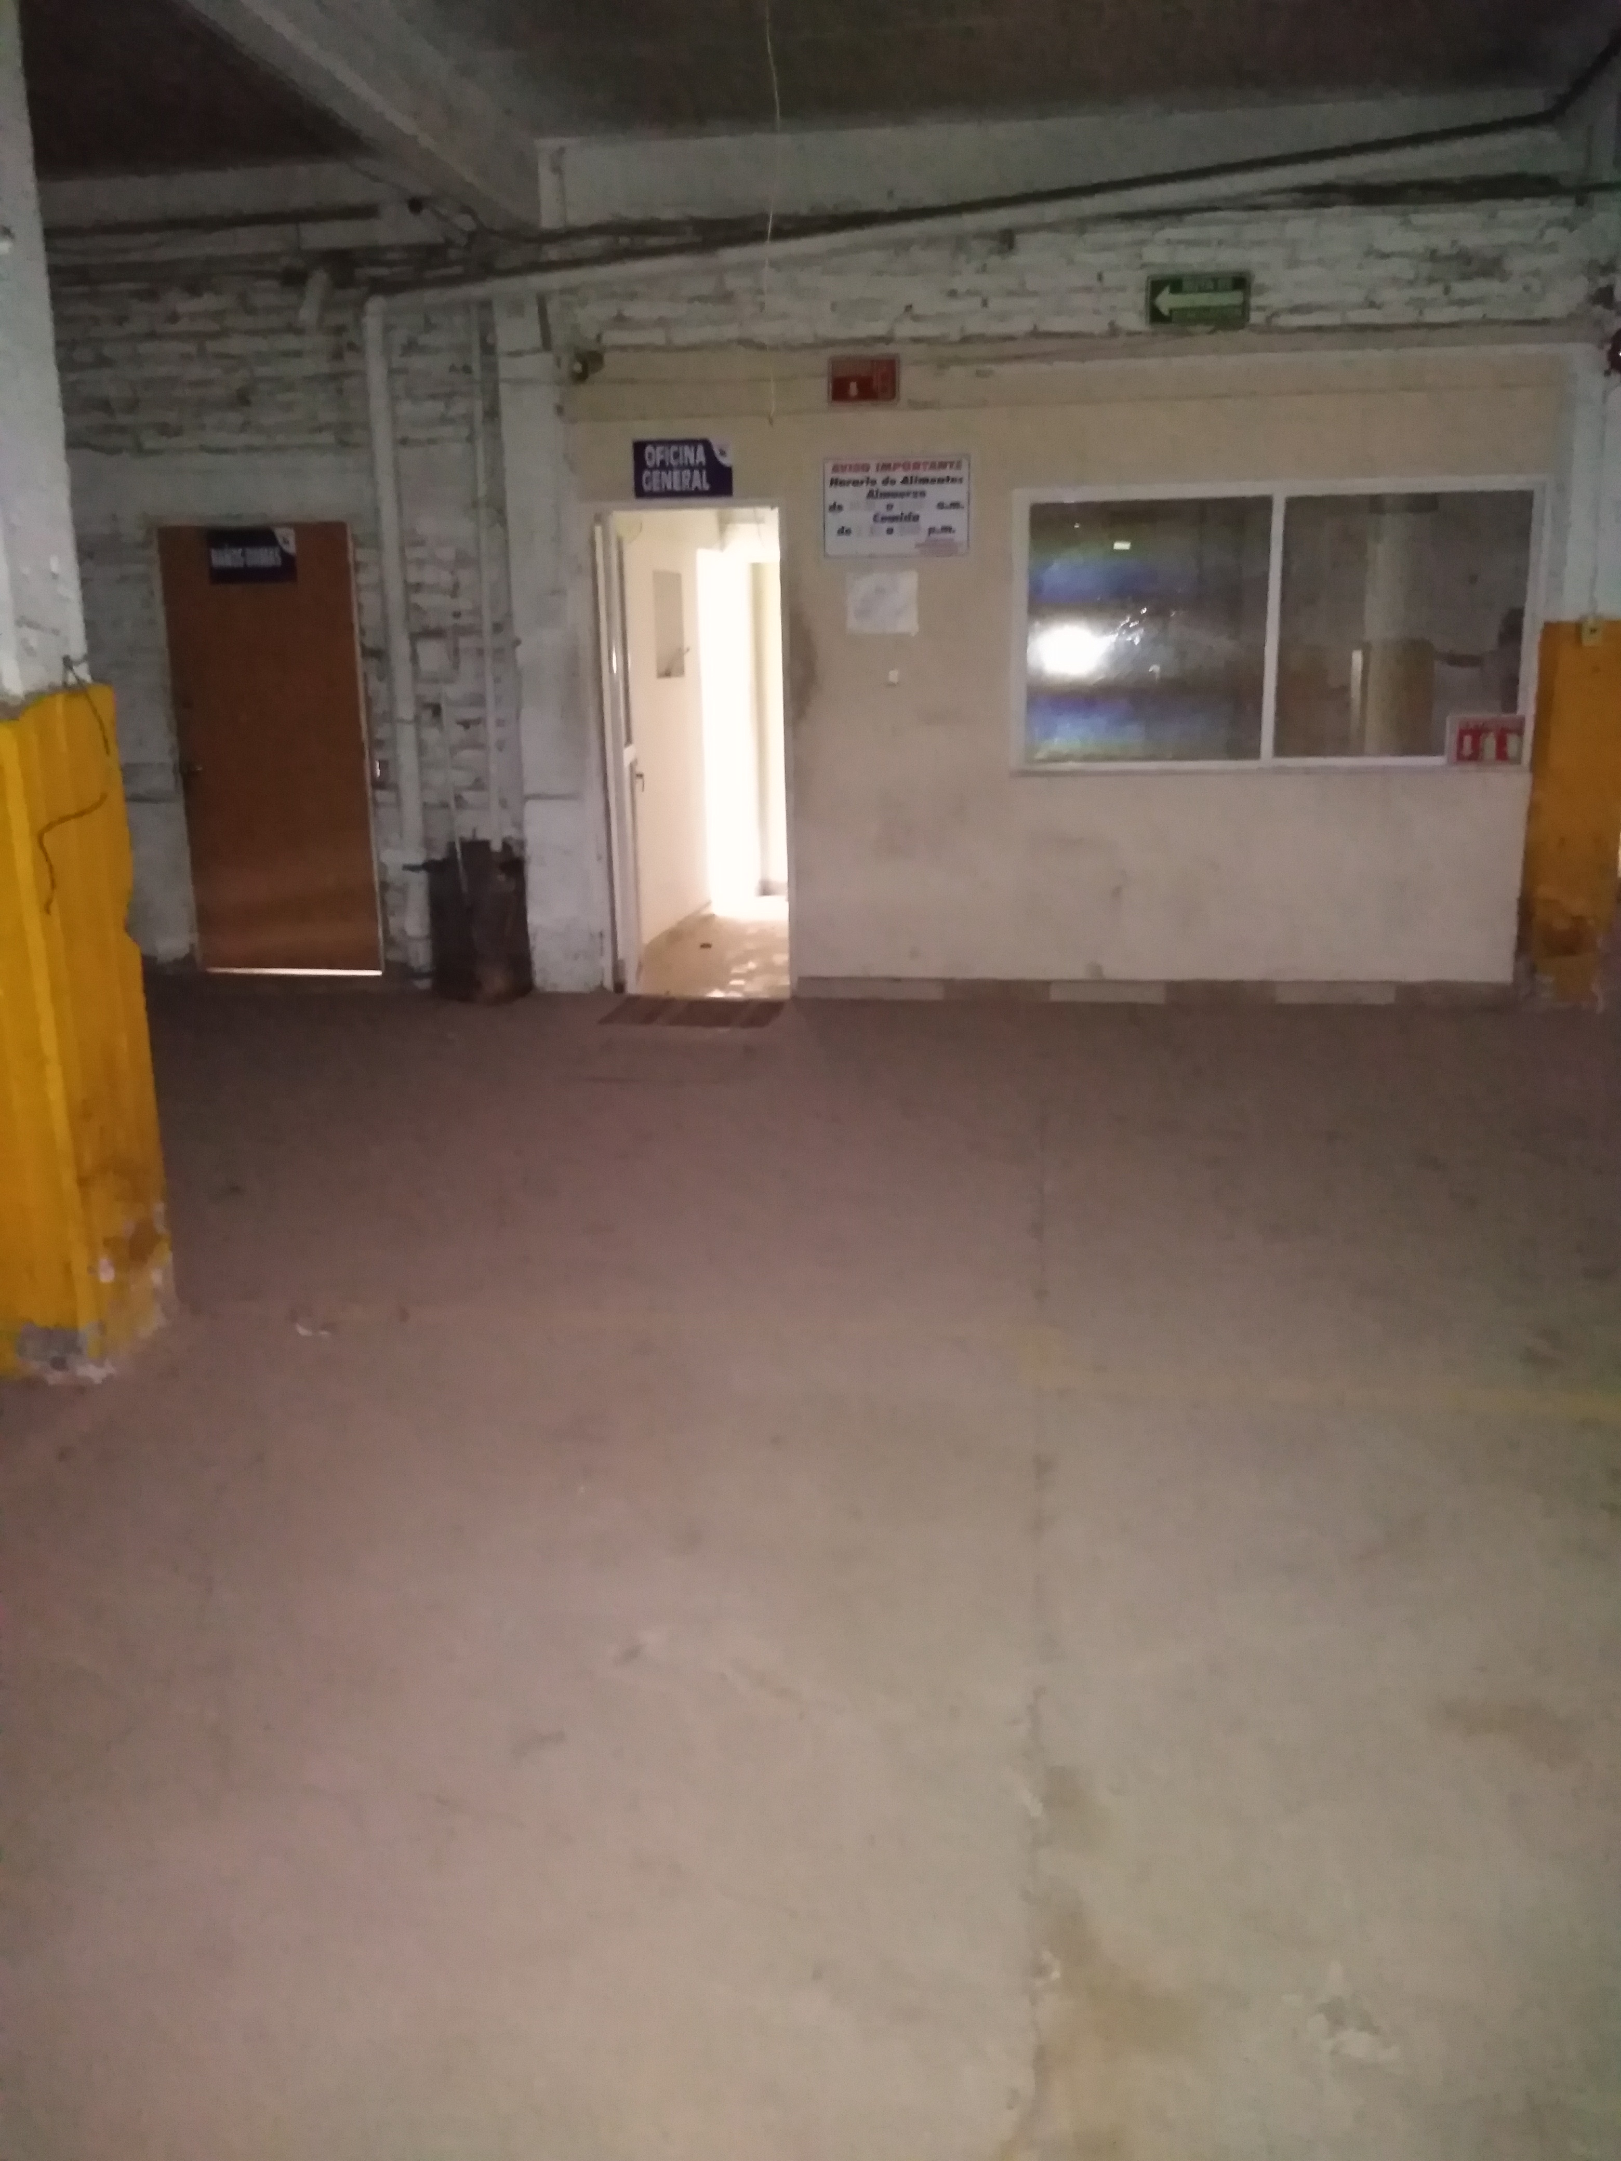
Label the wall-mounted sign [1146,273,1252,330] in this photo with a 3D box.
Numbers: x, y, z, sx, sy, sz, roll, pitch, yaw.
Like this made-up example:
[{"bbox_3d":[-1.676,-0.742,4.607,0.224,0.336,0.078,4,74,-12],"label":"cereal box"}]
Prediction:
[{"bbox_3d":[1.557,-3.121,6.499,0.402,0.193,0.020,1,12,6],"label":"wall-mounted sign"}]

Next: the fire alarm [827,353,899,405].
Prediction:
[{"bbox_3d":[0.221,-2.888,6.688,0.293,0.179,0.030,1,12,6],"label":"fire alarm"}]

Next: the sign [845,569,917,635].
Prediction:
[{"bbox_3d":[0.310,-2.023,6.878,0.299,0.253,0.010,1,12,6],"label":"sign"}]

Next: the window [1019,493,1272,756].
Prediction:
[{"bbox_3d":[1.406,-1.883,6.823,1.042,1.097,0.050,1,12,6],"label":"window"}]

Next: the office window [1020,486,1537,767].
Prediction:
[{"bbox_3d":[1.923,-1.880,6.773,2.099,1.131,0.080,1,12,6],"label":"office window"}]

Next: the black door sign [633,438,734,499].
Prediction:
[{"bbox_3d":[-0.533,-2.581,6.840,0.421,0.231,0.020,1,12,6],"label":"black door sign"}]

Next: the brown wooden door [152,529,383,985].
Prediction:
[{"bbox_3d":[-2.609,-1.588,7.901,0.938,2.117,0.050,1,12,6],"label":"brown wooden door"}]

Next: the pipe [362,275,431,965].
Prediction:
[{"bbox_3d":[-1.900,-1.968,7.490,0.100,3.072,0.100,1,12,6],"label":"pipe"}]

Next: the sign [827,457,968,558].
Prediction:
[{"bbox_3d":[0.362,-2.399,6.785,0.602,0.398,0.020,1,12,6],"label":"sign"}]

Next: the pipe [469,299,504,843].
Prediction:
[{"bbox_3d":[-1.452,-2.233,7.282,0.050,2.366,0.050,1,12,6],"label":"pipe"}]

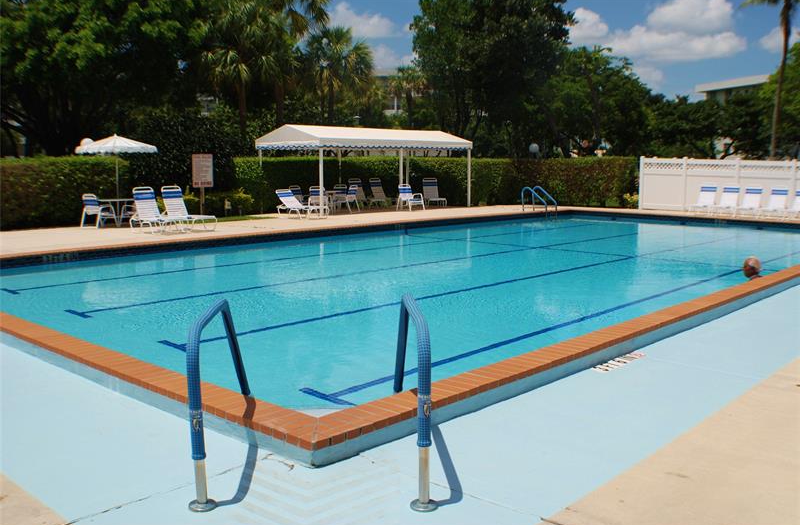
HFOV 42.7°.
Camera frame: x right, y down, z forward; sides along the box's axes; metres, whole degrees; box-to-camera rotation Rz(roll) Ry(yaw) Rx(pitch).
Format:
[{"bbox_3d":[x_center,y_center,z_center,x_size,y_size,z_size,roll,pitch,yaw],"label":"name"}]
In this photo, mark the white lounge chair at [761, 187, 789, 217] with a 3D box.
[{"bbox_3d":[11.128,-1.796,30.400,0.640,0.930,1.400,4,7,33],"label":"white lounge chair"}]

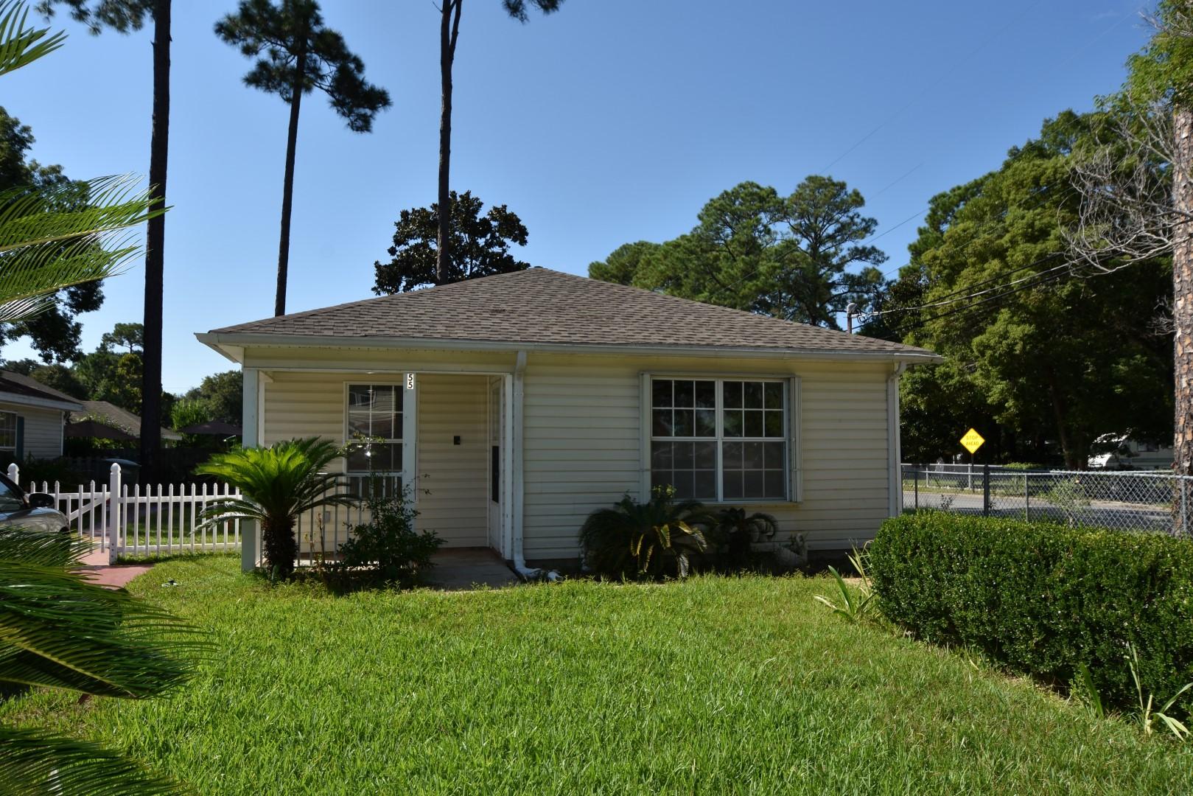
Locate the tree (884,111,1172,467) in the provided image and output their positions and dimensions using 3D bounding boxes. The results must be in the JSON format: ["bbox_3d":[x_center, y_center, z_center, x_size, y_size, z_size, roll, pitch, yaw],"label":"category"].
[{"bbox_3d":[20.143,-4.680,38.358,14.000,17.576,13.000,1,-4,-15],"label":"tree"}]

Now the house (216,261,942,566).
[{"bbox_3d":[-1.184,0.124,14.735,8.713,4.429,11.000,1,-4,-15],"label":"house"}]

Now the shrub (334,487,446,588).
[{"bbox_3d":[-2.112,1.392,8.431,1.060,0.986,0.950,1,-4,-15],"label":"shrub"}]

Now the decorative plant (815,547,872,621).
[{"bbox_3d":[2.133,1.582,7.066,0.530,0.622,0.500,1,-4,-15],"label":"decorative plant"}]

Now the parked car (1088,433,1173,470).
[{"bbox_3d":[34.300,3.550,52.000,6.300,2.800,2.400,1,-4,-10],"label":"parked car"}]

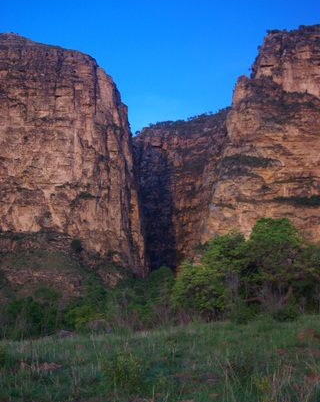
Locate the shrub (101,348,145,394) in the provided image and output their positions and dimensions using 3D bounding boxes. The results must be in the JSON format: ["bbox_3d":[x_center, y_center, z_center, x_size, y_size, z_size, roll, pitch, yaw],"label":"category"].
[{"bbox_3d":[-0.574,2.665,10.900,0.720,0.690,0.660,0,-7,0],"label":"shrub"}]

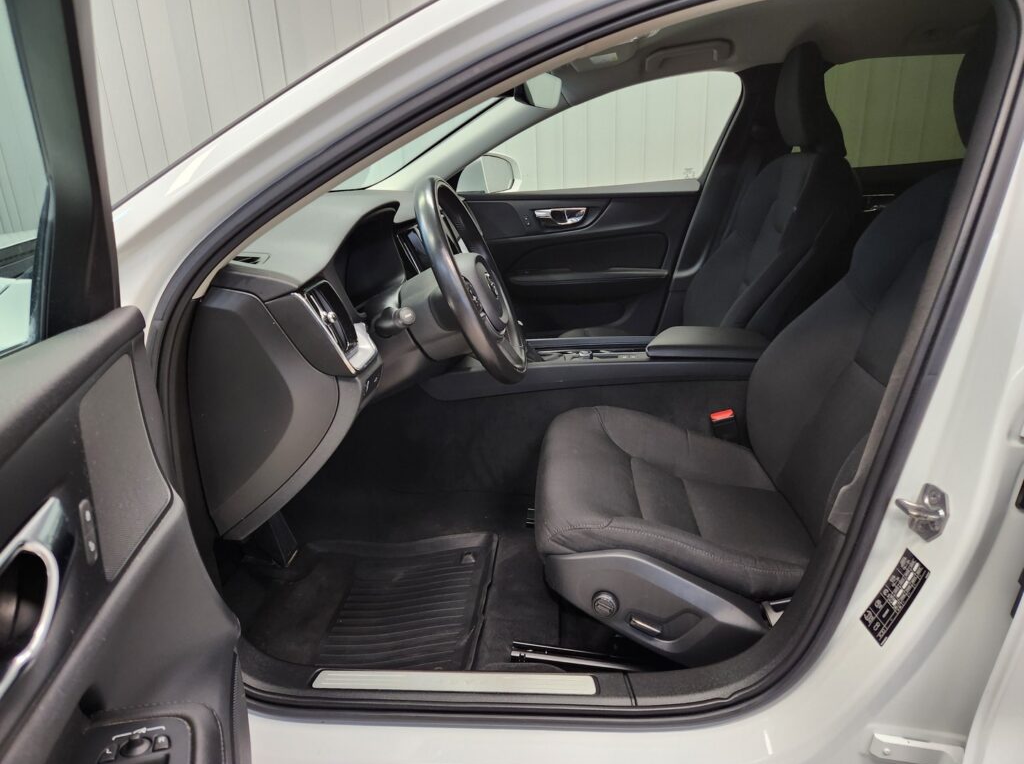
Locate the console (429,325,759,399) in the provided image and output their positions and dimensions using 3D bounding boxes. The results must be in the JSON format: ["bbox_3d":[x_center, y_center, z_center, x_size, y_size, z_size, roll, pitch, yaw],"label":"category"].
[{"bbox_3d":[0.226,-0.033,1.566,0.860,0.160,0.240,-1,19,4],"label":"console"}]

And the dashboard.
[{"bbox_3d":[-0.430,-0.190,1.551,0.560,0.450,1.420,-1,19,4],"label":"dashboard"}]

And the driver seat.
[{"bbox_3d":[0.462,-0.086,1.140,0.870,0.980,0.540,-1,19,4],"label":"driver seat"}]

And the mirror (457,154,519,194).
[{"bbox_3d":[-0.082,-0.694,2.309,0.230,0.155,0.120,-6,19,-10],"label":"mirror"}]

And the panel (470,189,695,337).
[{"bbox_3d":[0.124,-0.327,2.217,0.950,0.570,0.120,-1,19,4],"label":"panel"}]

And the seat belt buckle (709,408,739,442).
[{"bbox_3d":[0.465,0.101,1.471,0.054,0.095,0.030,-13,18,8],"label":"seat belt buckle"}]

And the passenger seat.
[{"bbox_3d":[0.479,-0.334,1.838,0.800,1.000,0.540,-1,19,4],"label":"passenger seat"}]

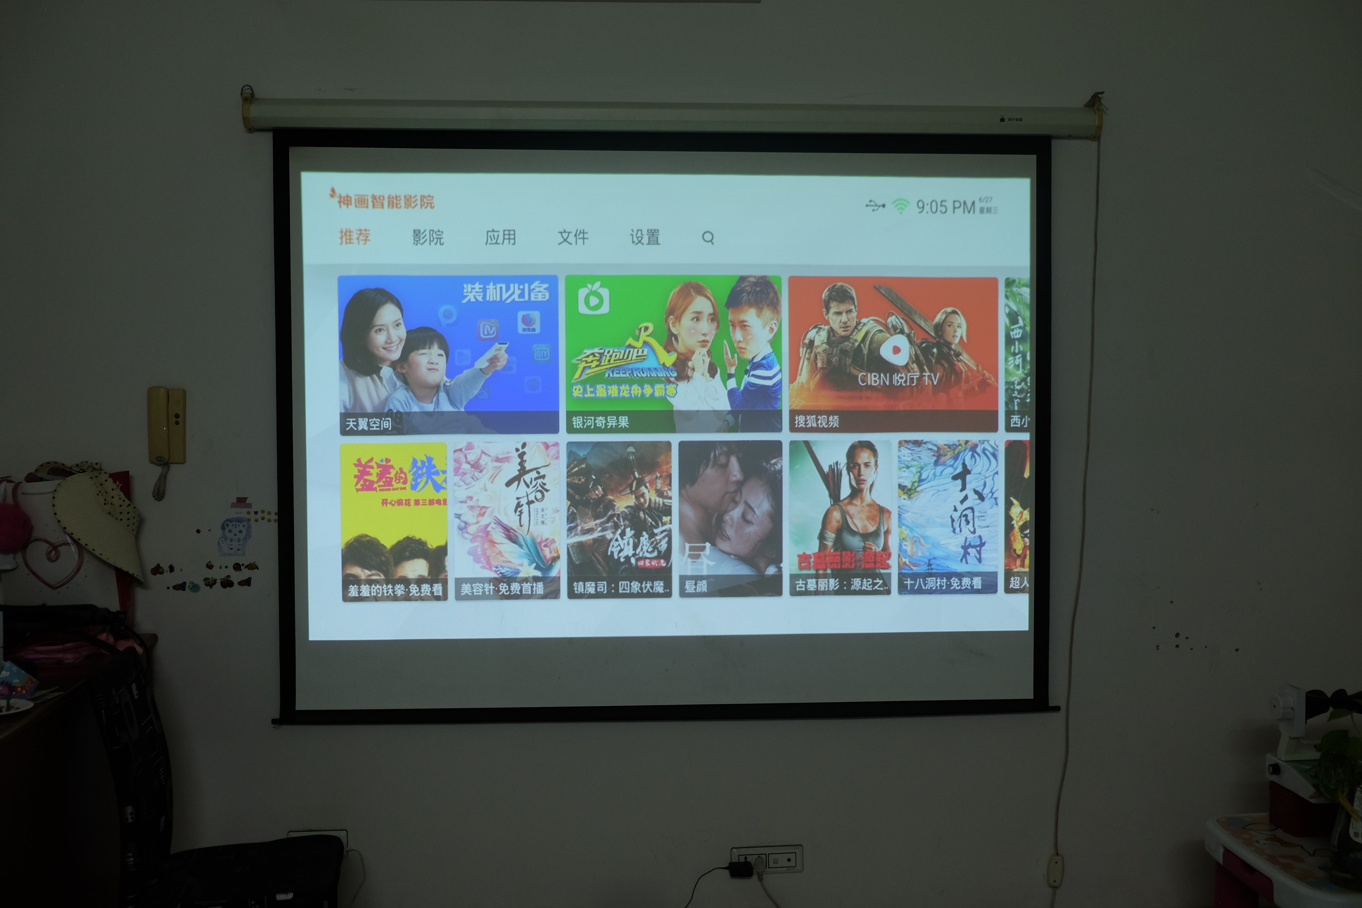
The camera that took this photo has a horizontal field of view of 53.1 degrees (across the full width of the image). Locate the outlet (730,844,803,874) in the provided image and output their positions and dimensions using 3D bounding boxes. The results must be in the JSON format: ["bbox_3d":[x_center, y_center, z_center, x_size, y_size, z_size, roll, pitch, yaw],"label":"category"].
[{"bbox_3d":[0.232,1.089,3.660,0.197,0.075,0.014,0,2,-3],"label":"outlet"}]

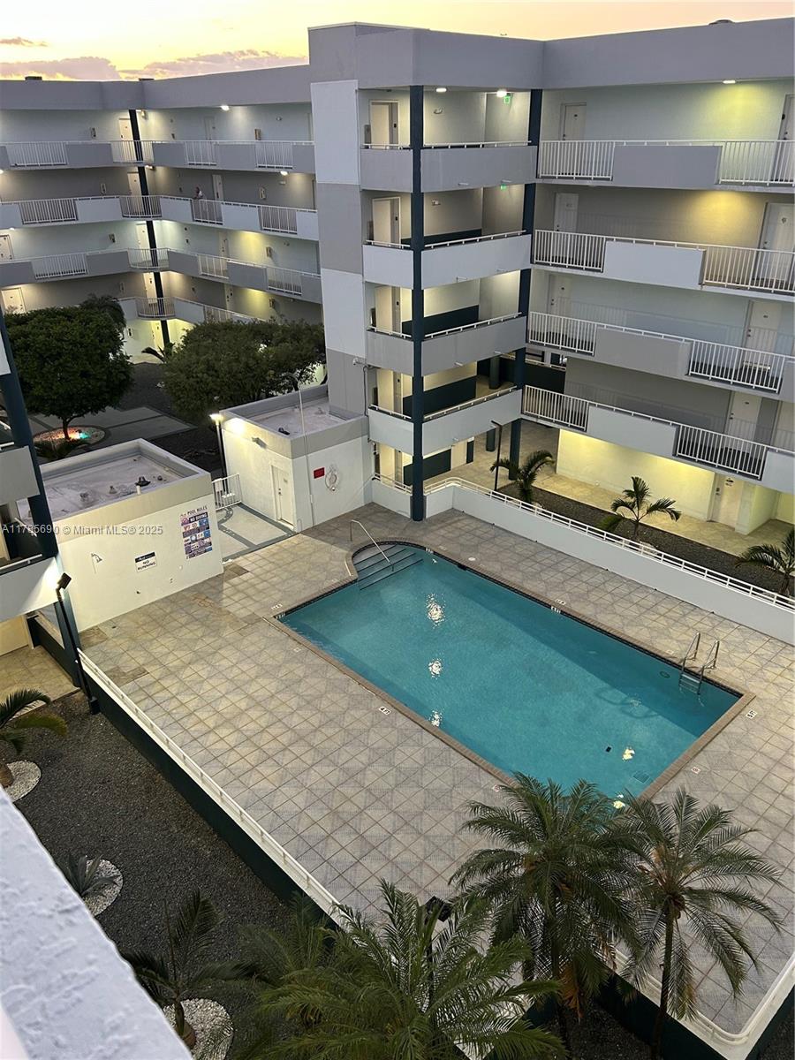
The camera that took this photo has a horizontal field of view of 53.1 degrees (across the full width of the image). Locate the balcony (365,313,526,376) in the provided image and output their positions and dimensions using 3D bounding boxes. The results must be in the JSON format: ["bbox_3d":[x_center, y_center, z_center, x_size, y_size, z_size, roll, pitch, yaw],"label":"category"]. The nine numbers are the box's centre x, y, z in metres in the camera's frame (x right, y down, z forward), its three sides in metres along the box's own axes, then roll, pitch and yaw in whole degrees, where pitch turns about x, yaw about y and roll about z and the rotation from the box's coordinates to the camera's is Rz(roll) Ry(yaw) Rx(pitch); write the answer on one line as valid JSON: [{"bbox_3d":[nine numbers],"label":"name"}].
[{"bbox_3d":[1.733,-6.665,27.365,5.270,1.415,2.647,-24,35,-38],"label":"balcony"}]

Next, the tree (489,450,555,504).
[{"bbox_3d":[4.560,-1.834,28.036,1.900,2.300,1.900,-24,35,-38],"label":"tree"}]

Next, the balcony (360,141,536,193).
[{"bbox_3d":[1.694,-11.293,24.656,5.401,1.222,2.416,-24,35,-38],"label":"balcony"}]

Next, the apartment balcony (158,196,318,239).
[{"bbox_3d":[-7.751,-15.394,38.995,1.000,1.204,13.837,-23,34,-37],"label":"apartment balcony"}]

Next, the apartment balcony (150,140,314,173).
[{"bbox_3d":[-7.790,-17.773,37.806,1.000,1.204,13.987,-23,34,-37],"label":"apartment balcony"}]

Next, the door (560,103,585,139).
[{"bbox_3d":[5.637,-12.659,25.903,0.100,2.100,0.982,-24,35,-38],"label":"door"}]

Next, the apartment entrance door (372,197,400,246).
[{"bbox_3d":[-0.349,-9.648,25.917,1.153,2.135,0.120,-24,35,-38],"label":"apartment entrance door"}]

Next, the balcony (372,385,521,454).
[{"bbox_3d":[1.775,-4.288,28.570,5.270,1.427,2.647,-24,35,-38],"label":"balcony"}]

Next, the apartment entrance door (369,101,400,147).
[{"bbox_3d":[-0.360,-11.717,24.109,1.152,2.180,0.100,-24,35,-38],"label":"apartment entrance door"}]

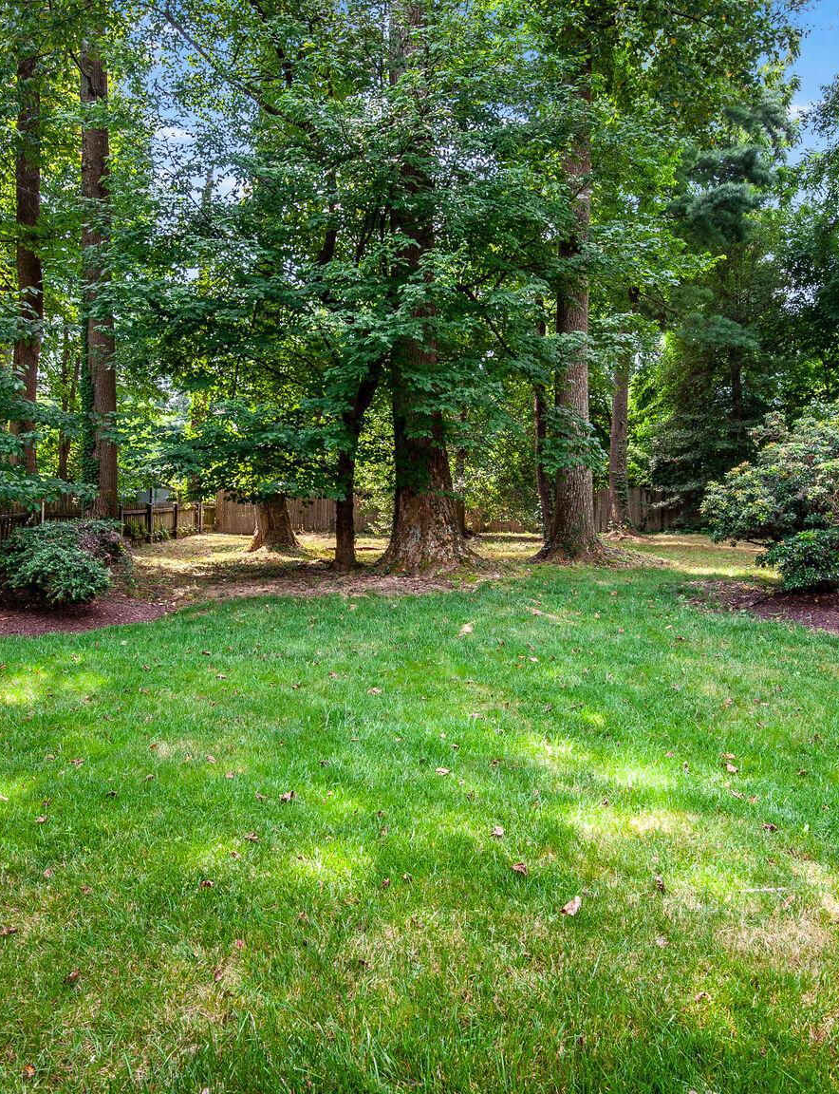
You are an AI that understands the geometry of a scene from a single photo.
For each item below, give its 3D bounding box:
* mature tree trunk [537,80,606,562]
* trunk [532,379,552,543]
[{"bbox_3d":[3.751,-5.555,18.000,1.500,11.930,1.250,0,1,0],"label":"mature tree trunk"},{"bbox_3d":[4.051,-2.828,24.000,0.600,5.400,0.500,0,1,0],"label":"trunk"}]

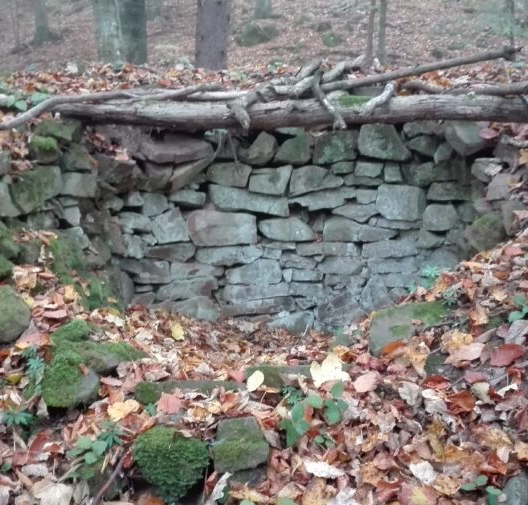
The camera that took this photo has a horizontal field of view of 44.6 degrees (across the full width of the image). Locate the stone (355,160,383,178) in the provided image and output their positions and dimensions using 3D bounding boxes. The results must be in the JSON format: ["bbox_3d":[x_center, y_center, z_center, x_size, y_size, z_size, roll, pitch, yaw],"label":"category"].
[{"bbox_3d":[0.658,-0.522,4.053,0.171,0.111,0.150,0,11,0],"label":"stone"}]

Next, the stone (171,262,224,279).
[{"bbox_3d":[-0.351,0.095,3.481,0.280,0.085,0.180,0,3,0],"label":"stone"}]

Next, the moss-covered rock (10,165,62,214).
[{"bbox_3d":[-1.294,-0.358,3.663,0.284,0.276,0.240,-4,12,-18],"label":"moss-covered rock"}]

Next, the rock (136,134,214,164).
[{"bbox_3d":[-0.467,-0.548,3.395,0.395,0.154,0.270,0,12,0],"label":"rock"}]

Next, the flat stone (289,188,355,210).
[{"bbox_3d":[0.319,-0.294,3.577,0.355,0.118,0.220,0,12,0],"label":"flat stone"}]

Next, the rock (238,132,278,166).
[{"bbox_3d":[-0.030,-0.553,3.491,0.211,0.160,0.200,0,12,0],"label":"rock"}]

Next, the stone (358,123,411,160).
[{"bbox_3d":[0.761,-0.695,4.066,0.316,0.221,0.240,0,11,0],"label":"stone"}]

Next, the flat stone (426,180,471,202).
[{"bbox_3d":[1.018,-0.337,3.553,0.236,0.118,0.190,0,12,0],"label":"flat stone"}]

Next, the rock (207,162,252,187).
[{"bbox_3d":[-0.217,-0.491,4.054,0.279,0.147,0.210,0,11,0],"label":"rock"}]

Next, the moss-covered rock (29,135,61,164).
[{"bbox_3d":[-0.971,-0.456,2.917,0.145,0.135,0.150,0,3,0],"label":"moss-covered rock"}]

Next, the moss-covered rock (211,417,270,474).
[{"bbox_3d":[-0.067,0.575,1.930,0.168,0.125,0.140,1,9,0],"label":"moss-covered rock"}]

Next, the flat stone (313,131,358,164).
[{"bbox_3d":[0.427,-0.636,3.900,0.260,0.193,0.200,1,9,0],"label":"flat stone"}]

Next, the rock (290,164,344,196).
[{"bbox_3d":[0.333,-0.457,4.089,0.343,0.198,0.220,0,11,0],"label":"rock"}]

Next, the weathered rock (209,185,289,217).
[{"bbox_3d":[-0.077,-0.275,3.494,0.410,0.125,0.210,8,3,0],"label":"weathered rock"}]

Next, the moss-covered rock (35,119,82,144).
[{"bbox_3d":[-0.944,-0.556,2.959,0.212,0.109,0.220,0,12,0],"label":"moss-covered rock"}]

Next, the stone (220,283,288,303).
[{"bbox_3d":[-0.045,0.211,3.490,0.360,0.100,0.200,0,3,0],"label":"stone"}]

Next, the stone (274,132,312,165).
[{"bbox_3d":[0.187,-0.659,4.084,0.232,0.198,0.210,0,11,0],"label":"stone"}]

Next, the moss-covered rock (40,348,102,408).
[{"bbox_3d":[-0.631,0.408,2.190,0.195,0.190,0.200,0,3,0],"label":"moss-covered rock"}]

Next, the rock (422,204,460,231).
[{"bbox_3d":[0.987,-0.195,3.583,0.206,0.141,0.190,0,12,0],"label":"rock"}]

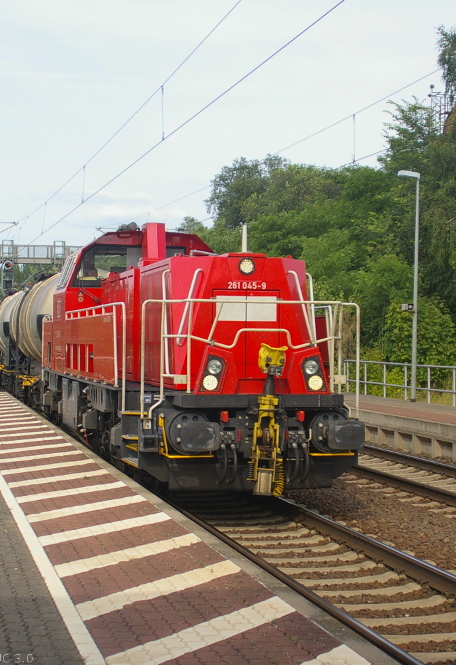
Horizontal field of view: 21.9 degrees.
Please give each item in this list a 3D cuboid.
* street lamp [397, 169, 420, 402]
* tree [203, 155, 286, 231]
[{"bbox_3d":[4.842,-1.231,31.400,0.650,6.140,0.250,0,0,-14],"label":"street lamp"},{"bbox_3d":[1.183,-4.834,77.945,7.000,13.920,7.000,0,0,1],"label":"tree"}]

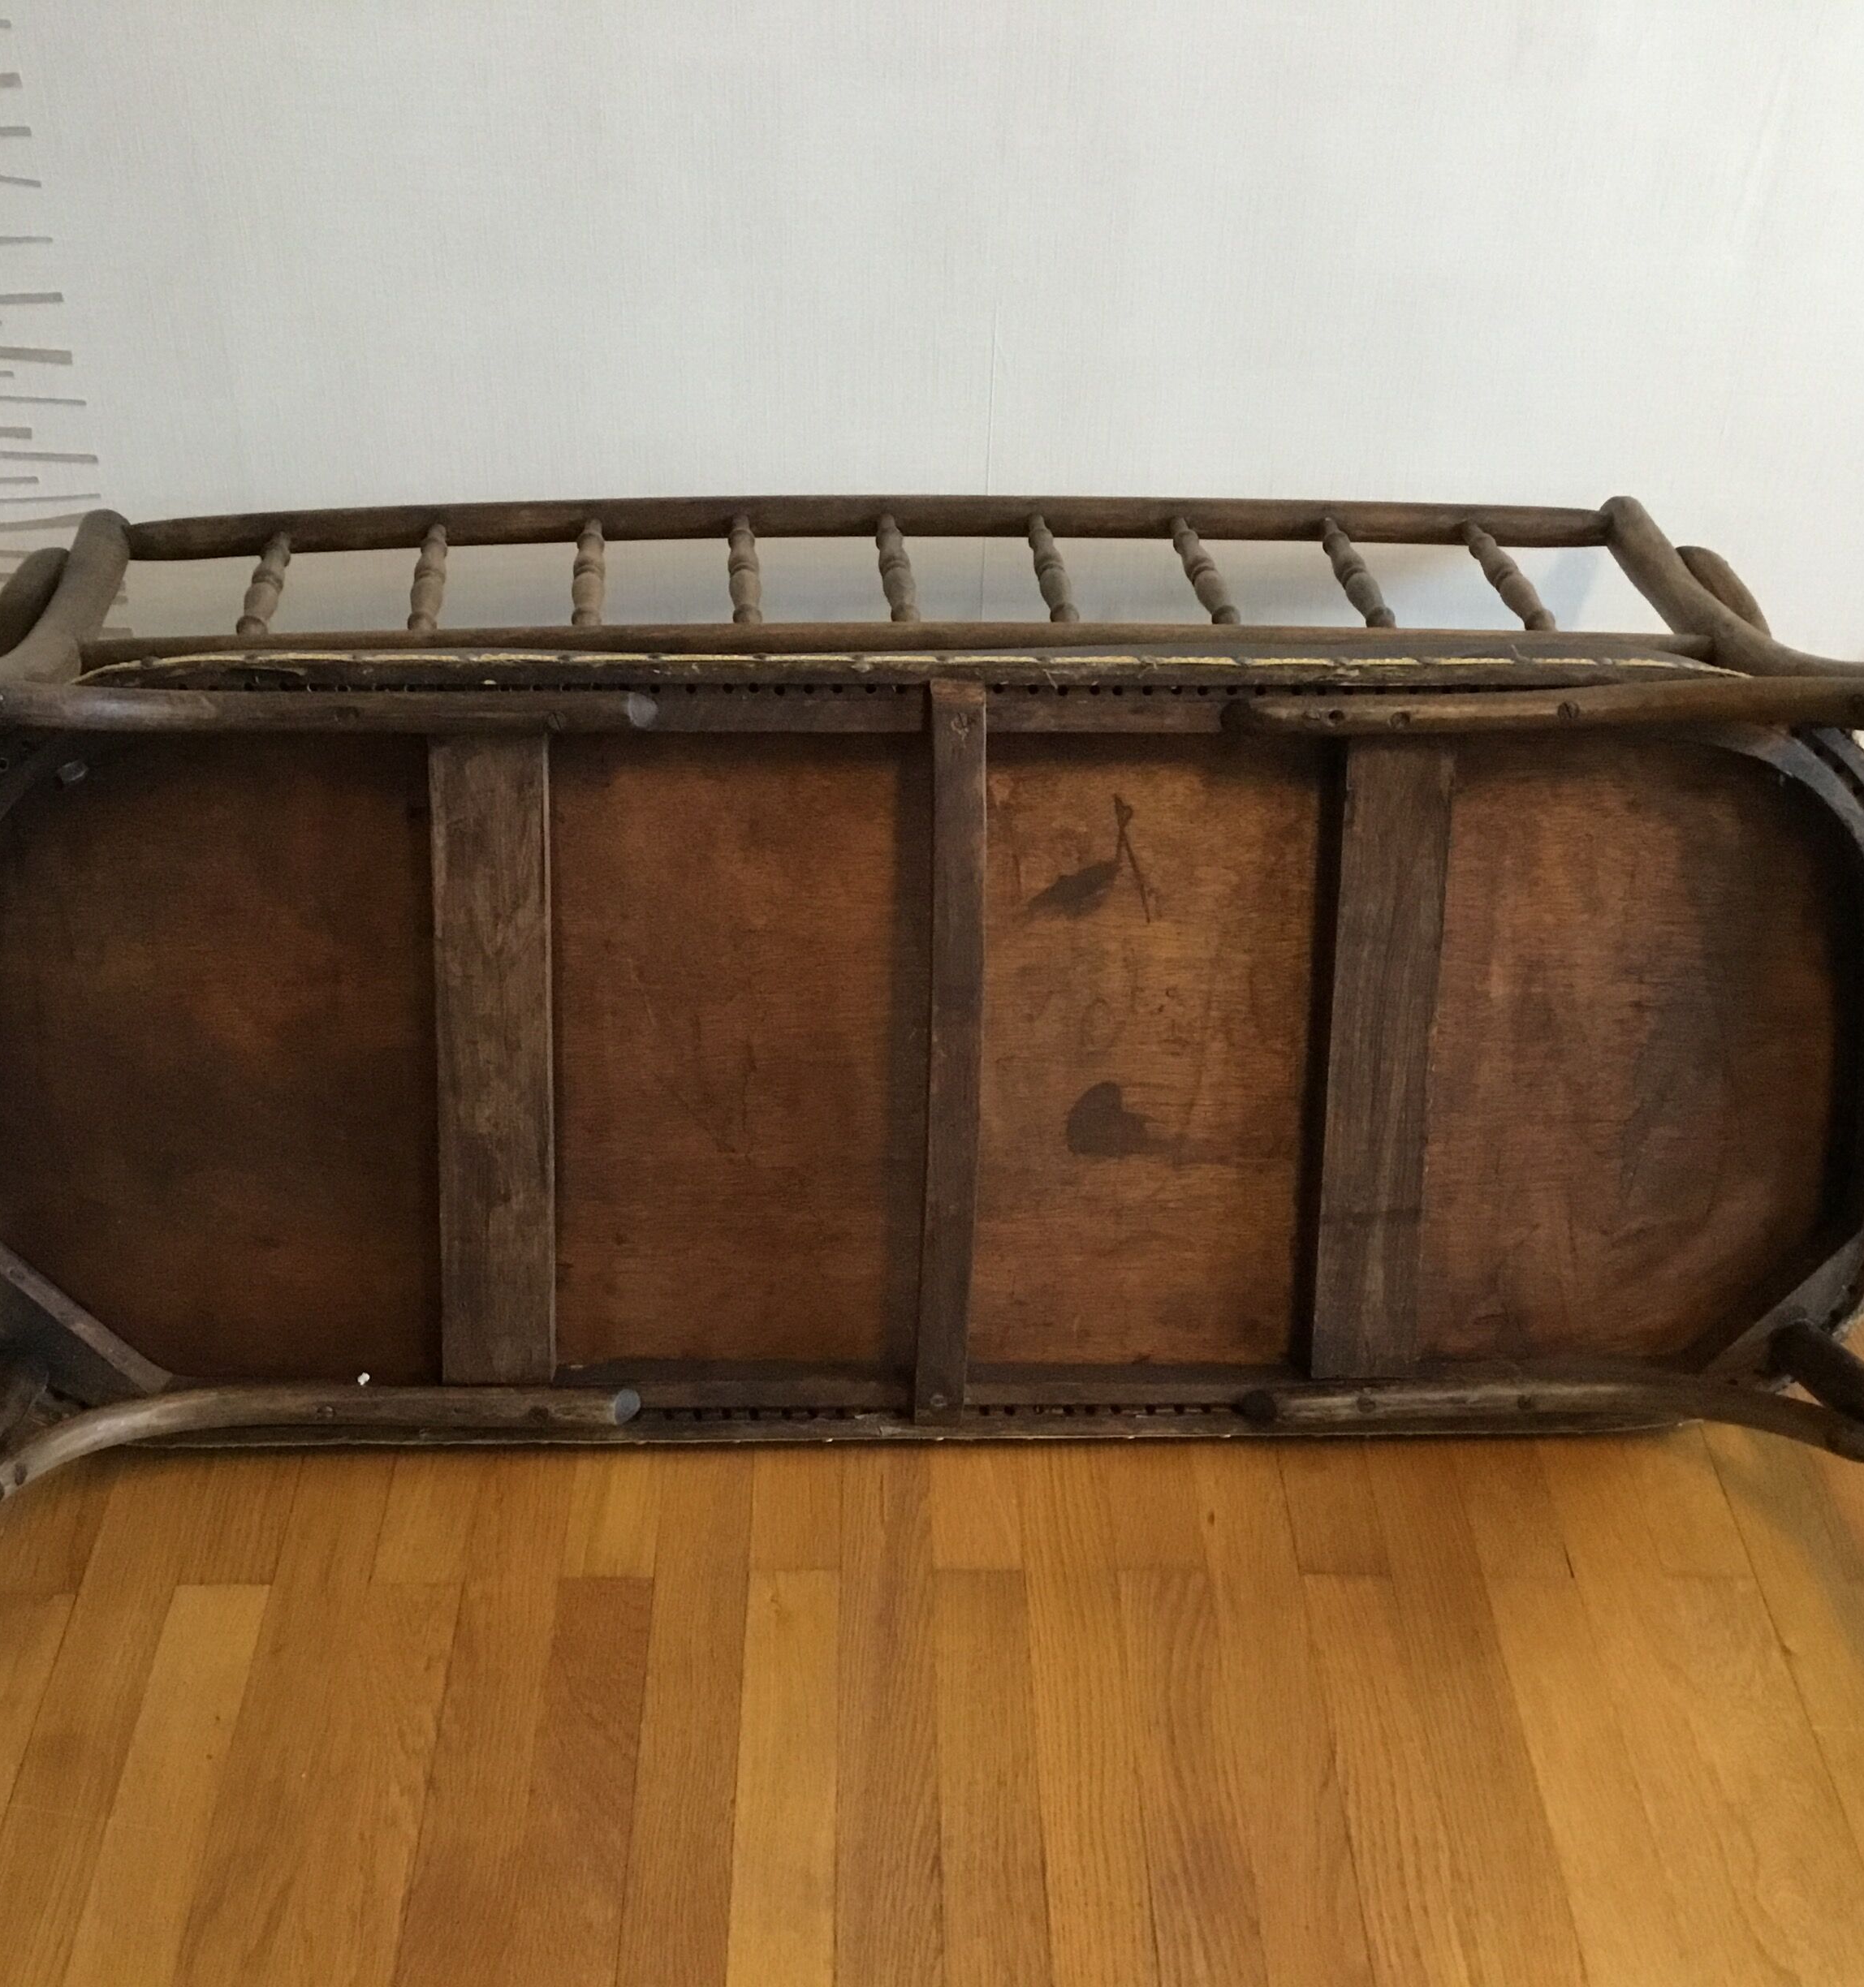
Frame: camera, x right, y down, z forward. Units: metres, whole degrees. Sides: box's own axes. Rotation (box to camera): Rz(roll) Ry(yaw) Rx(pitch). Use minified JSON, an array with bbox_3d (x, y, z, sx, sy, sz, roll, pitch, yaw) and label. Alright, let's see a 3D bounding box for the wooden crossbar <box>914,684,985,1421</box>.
[{"bbox_3d":[0.010,0.041,1.466,0.032,0.464,0.020,0,10,-5],"label":"wooden crossbar"}]

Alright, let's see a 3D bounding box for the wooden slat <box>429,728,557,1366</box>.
[{"bbox_3d":[-0.271,0.043,1.475,0.070,0.411,0.022,0,10,-5],"label":"wooden slat"}]

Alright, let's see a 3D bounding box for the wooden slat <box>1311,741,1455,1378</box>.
[{"bbox_3d":[0.287,0.044,1.522,0.069,0.416,0.022,0,10,-5],"label":"wooden slat"}]

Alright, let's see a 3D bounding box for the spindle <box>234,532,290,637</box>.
[{"bbox_3d":[-0.421,-0.260,1.506,0.021,0.021,0.152,-2,36,-5],"label":"spindle"}]

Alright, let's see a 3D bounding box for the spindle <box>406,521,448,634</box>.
[{"bbox_3d":[-0.322,-0.267,1.524,0.021,0.021,0.152,-2,36,-5],"label":"spindle"}]

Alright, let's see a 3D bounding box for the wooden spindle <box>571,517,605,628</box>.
[{"bbox_3d":[-0.222,-0.274,1.543,0.021,0.021,0.152,-2,36,-5],"label":"wooden spindle"}]

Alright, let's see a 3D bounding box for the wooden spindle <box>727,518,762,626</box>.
[{"bbox_3d":[-0.123,-0.278,1.557,0.021,0.021,0.152,-2,36,-5],"label":"wooden spindle"}]

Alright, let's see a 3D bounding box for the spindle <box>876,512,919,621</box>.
[{"bbox_3d":[-0.023,-0.282,1.573,0.021,0.021,0.152,-2,36,-5],"label":"spindle"}]

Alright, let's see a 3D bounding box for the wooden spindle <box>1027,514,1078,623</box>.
[{"bbox_3d":[0.080,-0.284,1.585,0.021,0.021,0.152,-1,36,-5],"label":"wooden spindle"}]

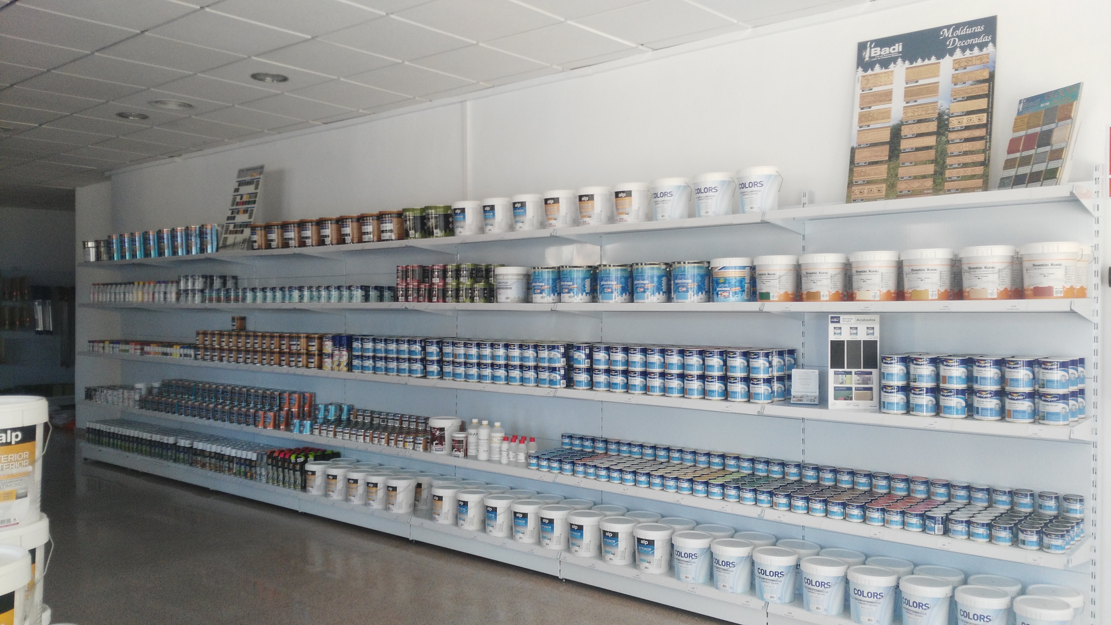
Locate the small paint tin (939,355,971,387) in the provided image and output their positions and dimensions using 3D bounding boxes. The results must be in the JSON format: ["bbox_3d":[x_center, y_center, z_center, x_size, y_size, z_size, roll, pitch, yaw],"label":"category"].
[{"bbox_3d":[1.606,0.235,3.328,0.099,0.113,0.099,1,2,38],"label":"small paint tin"}]

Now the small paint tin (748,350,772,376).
[{"bbox_3d":[0.939,0.234,3.770,0.100,0.117,0.100,0,1,0],"label":"small paint tin"}]

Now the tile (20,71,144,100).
[{"bbox_3d":[-3.056,-1.458,5.310,0.595,0.018,0.595,1,1,38],"label":"tile"}]

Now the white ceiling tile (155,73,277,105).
[{"bbox_3d":[-2.217,-1.451,5.394,0.595,0.020,0.595,1,2,38],"label":"white ceiling tile"}]

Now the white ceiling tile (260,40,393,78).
[{"bbox_3d":[-1.306,-1.468,4.756,0.595,0.020,0.597,0,2,38],"label":"white ceiling tile"}]

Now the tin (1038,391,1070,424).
[{"bbox_3d":[1.877,0.359,3.103,0.098,0.120,0.098,1,1,38],"label":"tin"}]

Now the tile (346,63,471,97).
[{"bbox_3d":[-0.913,-1.446,5.137,0.595,0.020,0.595,1,2,38],"label":"tile"}]

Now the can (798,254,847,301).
[{"bbox_3d":[1.192,-0.152,3.680,0.200,0.209,0.200,1,1,36],"label":"can"}]

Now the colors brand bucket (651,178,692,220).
[{"bbox_3d":[0.588,-0.578,4.198,0.200,0.217,0.200,0,1,0],"label":"colors brand bucket"}]

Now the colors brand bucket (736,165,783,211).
[{"bbox_3d":[0.948,-0.559,3.852,0.202,0.207,0.202,0,1,0],"label":"colors brand bucket"}]

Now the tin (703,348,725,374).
[{"bbox_3d":[0.777,0.241,3.995,0.100,0.119,0.100,0,1,0],"label":"tin"}]

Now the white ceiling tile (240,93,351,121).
[{"bbox_3d":[-1.846,-1.467,5.895,0.600,0.020,0.600,1,2,38],"label":"white ceiling tile"}]

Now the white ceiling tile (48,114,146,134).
[{"bbox_3d":[-3.638,-1.486,6.560,0.600,0.018,0.600,1,1,39],"label":"white ceiling tile"}]

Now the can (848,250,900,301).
[{"bbox_3d":[1.341,-0.153,3.473,0.199,0.207,0.199,1,1,38],"label":"can"}]

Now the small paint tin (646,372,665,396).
[{"bbox_3d":[0.513,0.364,4.204,0.100,0.119,0.100,0,1,0],"label":"small paint tin"}]

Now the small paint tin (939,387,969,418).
[{"bbox_3d":[1.609,0.365,3.333,0.100,0.119,0.100,0,1,35],"label":"small paint tin"}]

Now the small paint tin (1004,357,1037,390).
[{"bbox_3d":[1.794,0.238,3.185,0.100,0.119,0.100,0,1,35],"label":"small paint tin"}]

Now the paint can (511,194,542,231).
[{"bbox_3d":[-0.162,-0.574,4.757,0.183,0.196,0.183,0,1,0],"label":"paint can"}]

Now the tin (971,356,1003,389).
[{"bbox_3d":[1.677,0.237,3.200,0.100,0.117,0.100,0,1,28],"label":"tin"}]

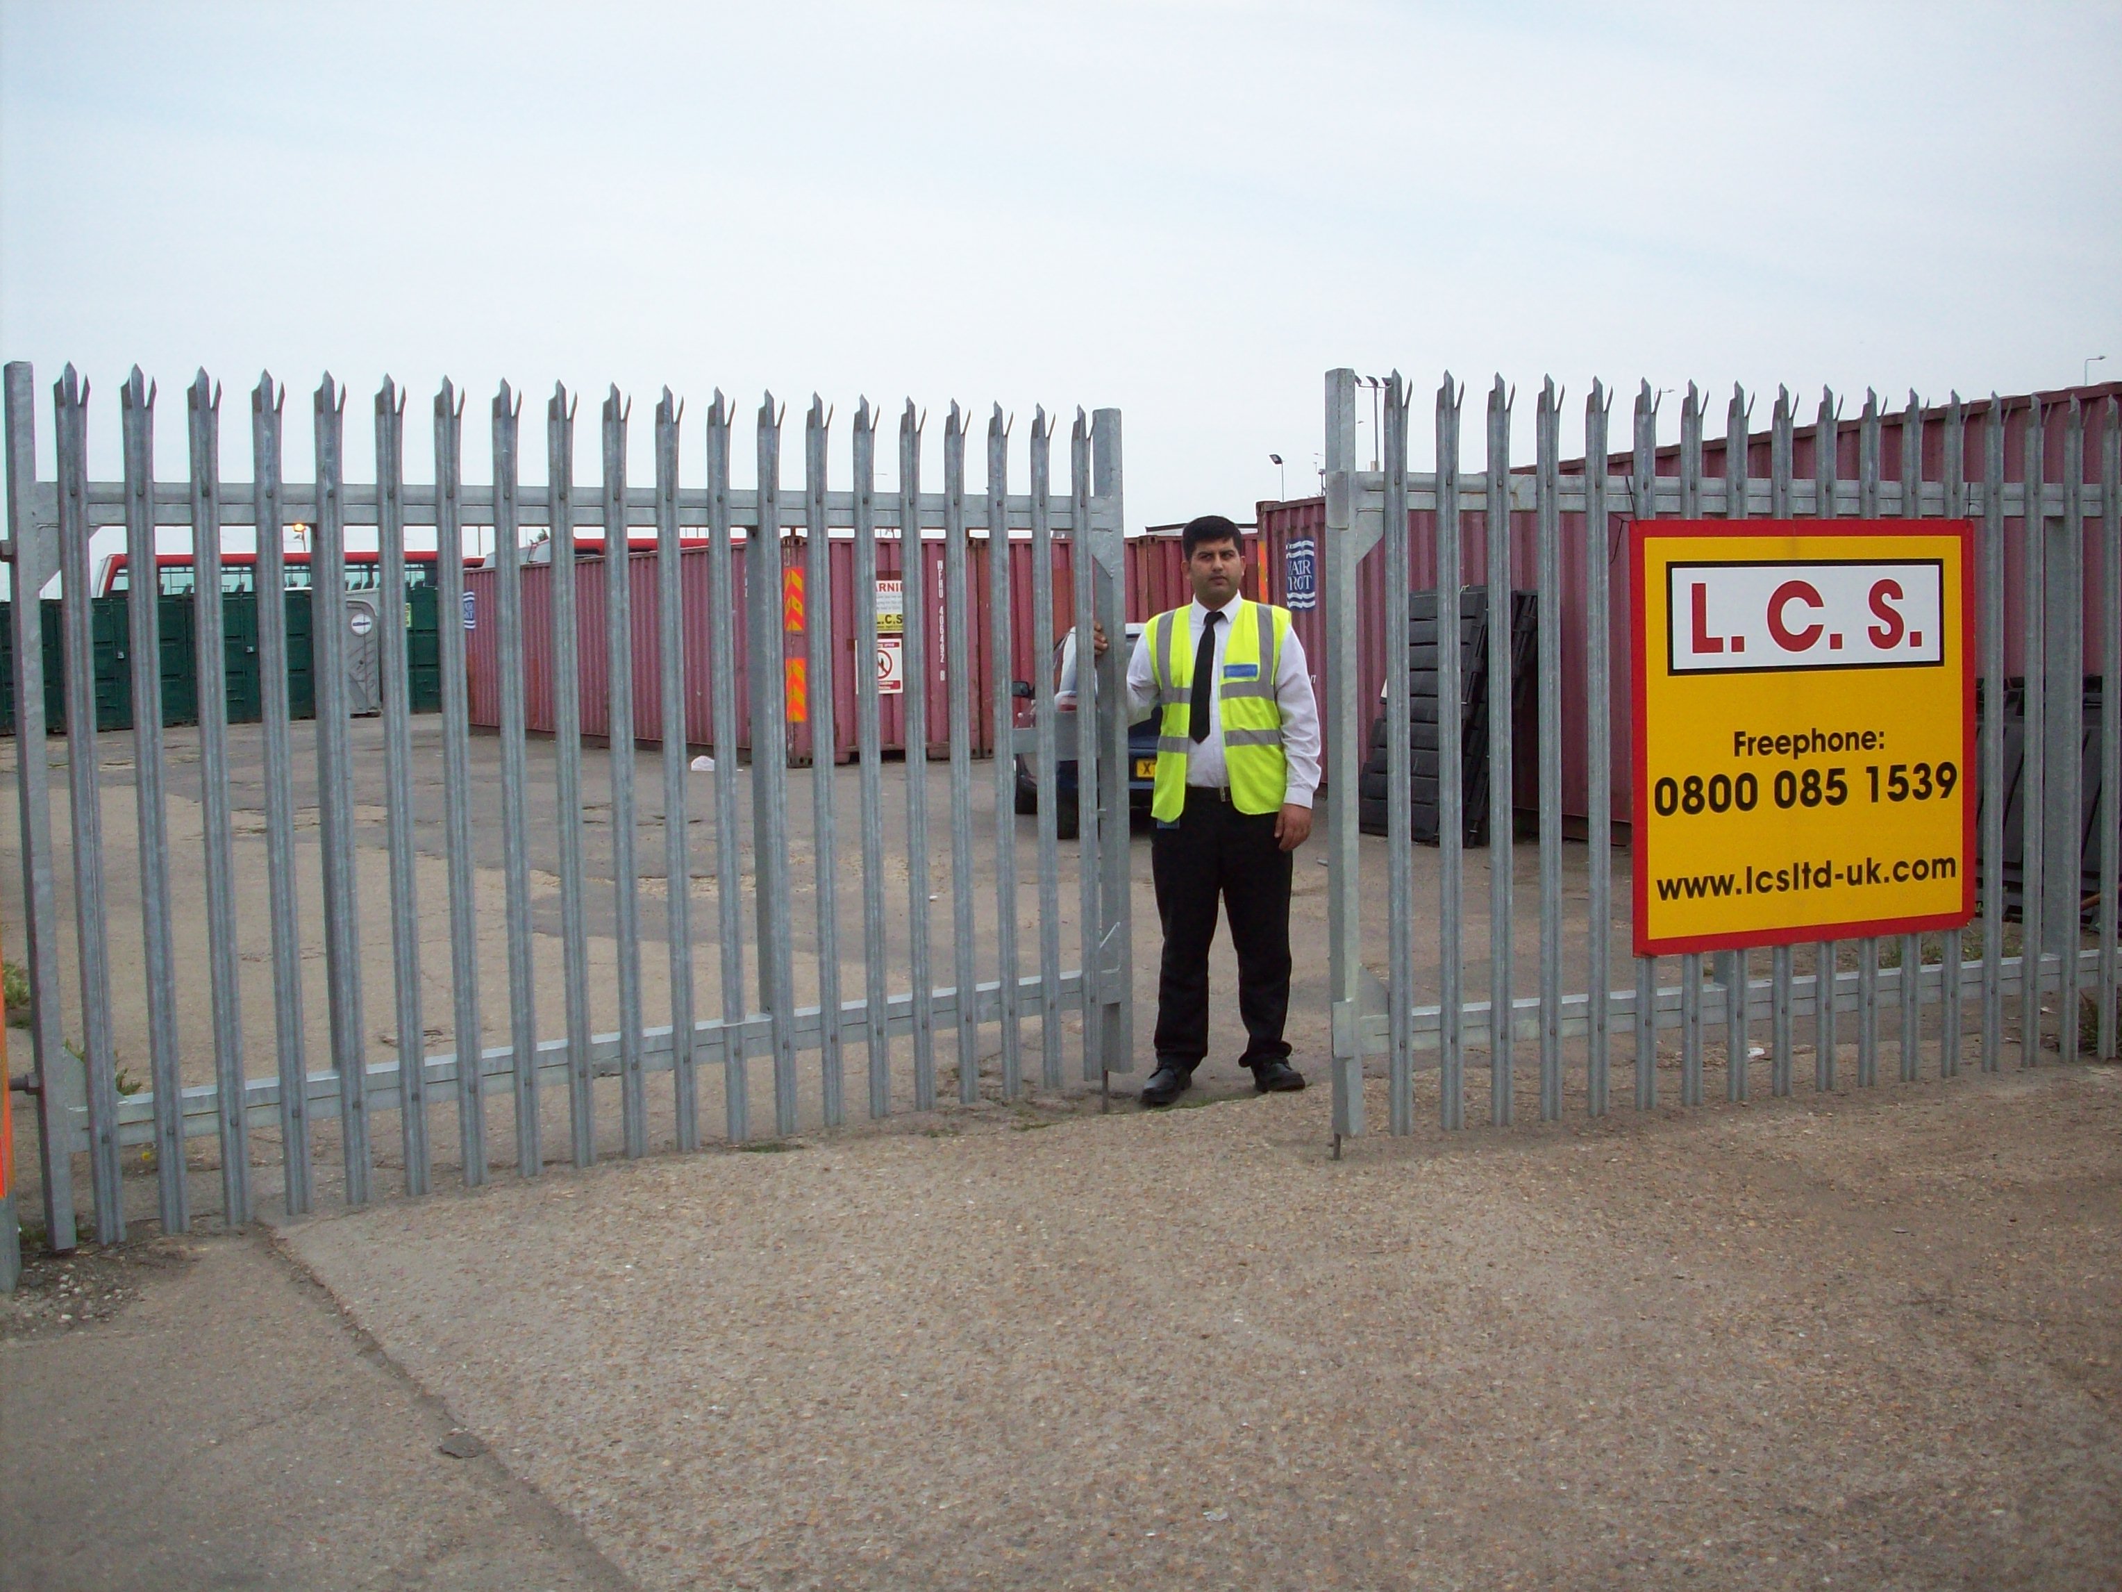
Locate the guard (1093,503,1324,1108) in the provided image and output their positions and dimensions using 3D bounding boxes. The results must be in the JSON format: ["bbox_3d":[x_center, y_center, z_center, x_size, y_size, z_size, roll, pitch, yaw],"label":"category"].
[{"bbox_3d":[0.440,0.025,6.790,0.680,1.730,0.450,-1,4,8],"label":"guard"}]

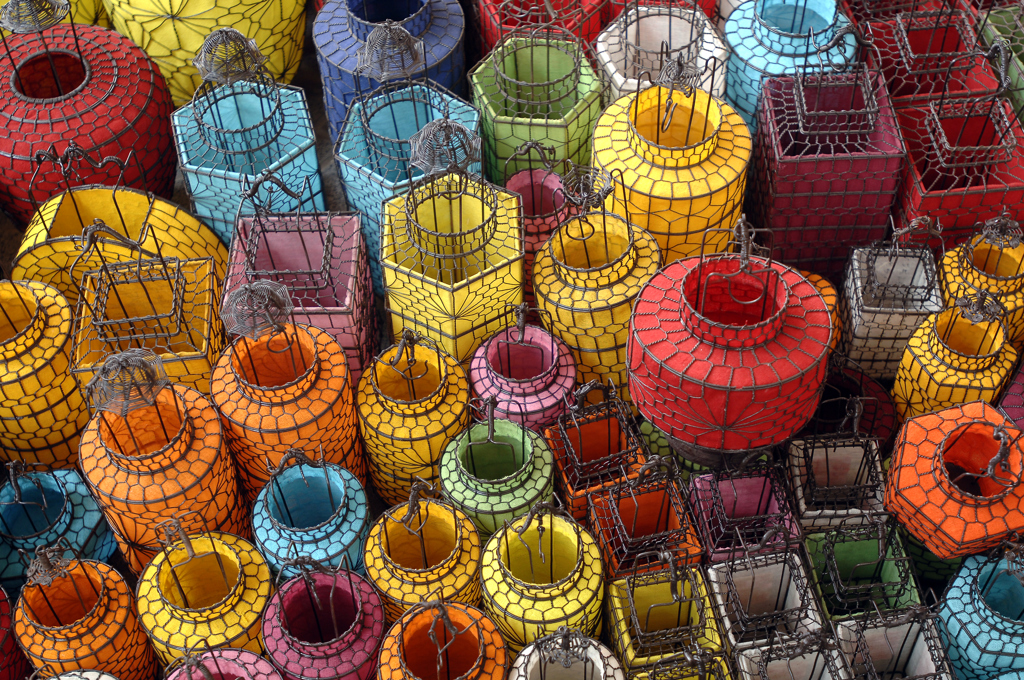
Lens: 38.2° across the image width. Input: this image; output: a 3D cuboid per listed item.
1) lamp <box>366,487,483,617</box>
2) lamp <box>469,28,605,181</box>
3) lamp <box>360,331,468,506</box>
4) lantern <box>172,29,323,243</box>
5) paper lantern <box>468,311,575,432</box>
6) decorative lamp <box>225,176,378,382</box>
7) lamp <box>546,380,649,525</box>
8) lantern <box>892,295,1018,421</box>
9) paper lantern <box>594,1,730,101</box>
[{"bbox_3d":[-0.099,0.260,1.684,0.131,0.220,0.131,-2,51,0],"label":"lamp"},{"bbox_3d":[0.039,-0.271,2.070,0.195,0.309,0.168,4,52,5],"label":"lamp"},{"bbox_3d":[-0.116,0.097,1.812,0.143,0.270,0.143,-7,52,-4],"label":"lamp"},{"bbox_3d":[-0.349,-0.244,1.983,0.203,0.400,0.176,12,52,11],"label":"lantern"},{"bbox_3d":[0.015,0.058,1.852,0.138,0.249,0.138,-1,52,0],"label":"paper lantern"},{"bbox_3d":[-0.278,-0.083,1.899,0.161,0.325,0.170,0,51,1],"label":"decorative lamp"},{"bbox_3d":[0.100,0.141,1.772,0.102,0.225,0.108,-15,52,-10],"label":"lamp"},{"bbox_3d":[0.549,0.041,1.831,0.132,0.281,0.114,4,52,5],"label":"lantern"},{"bbox_3d":[0.208,-0.326,2.117,0.188,0.295,0.163,6,52,6],"label":"paper lantern"}]

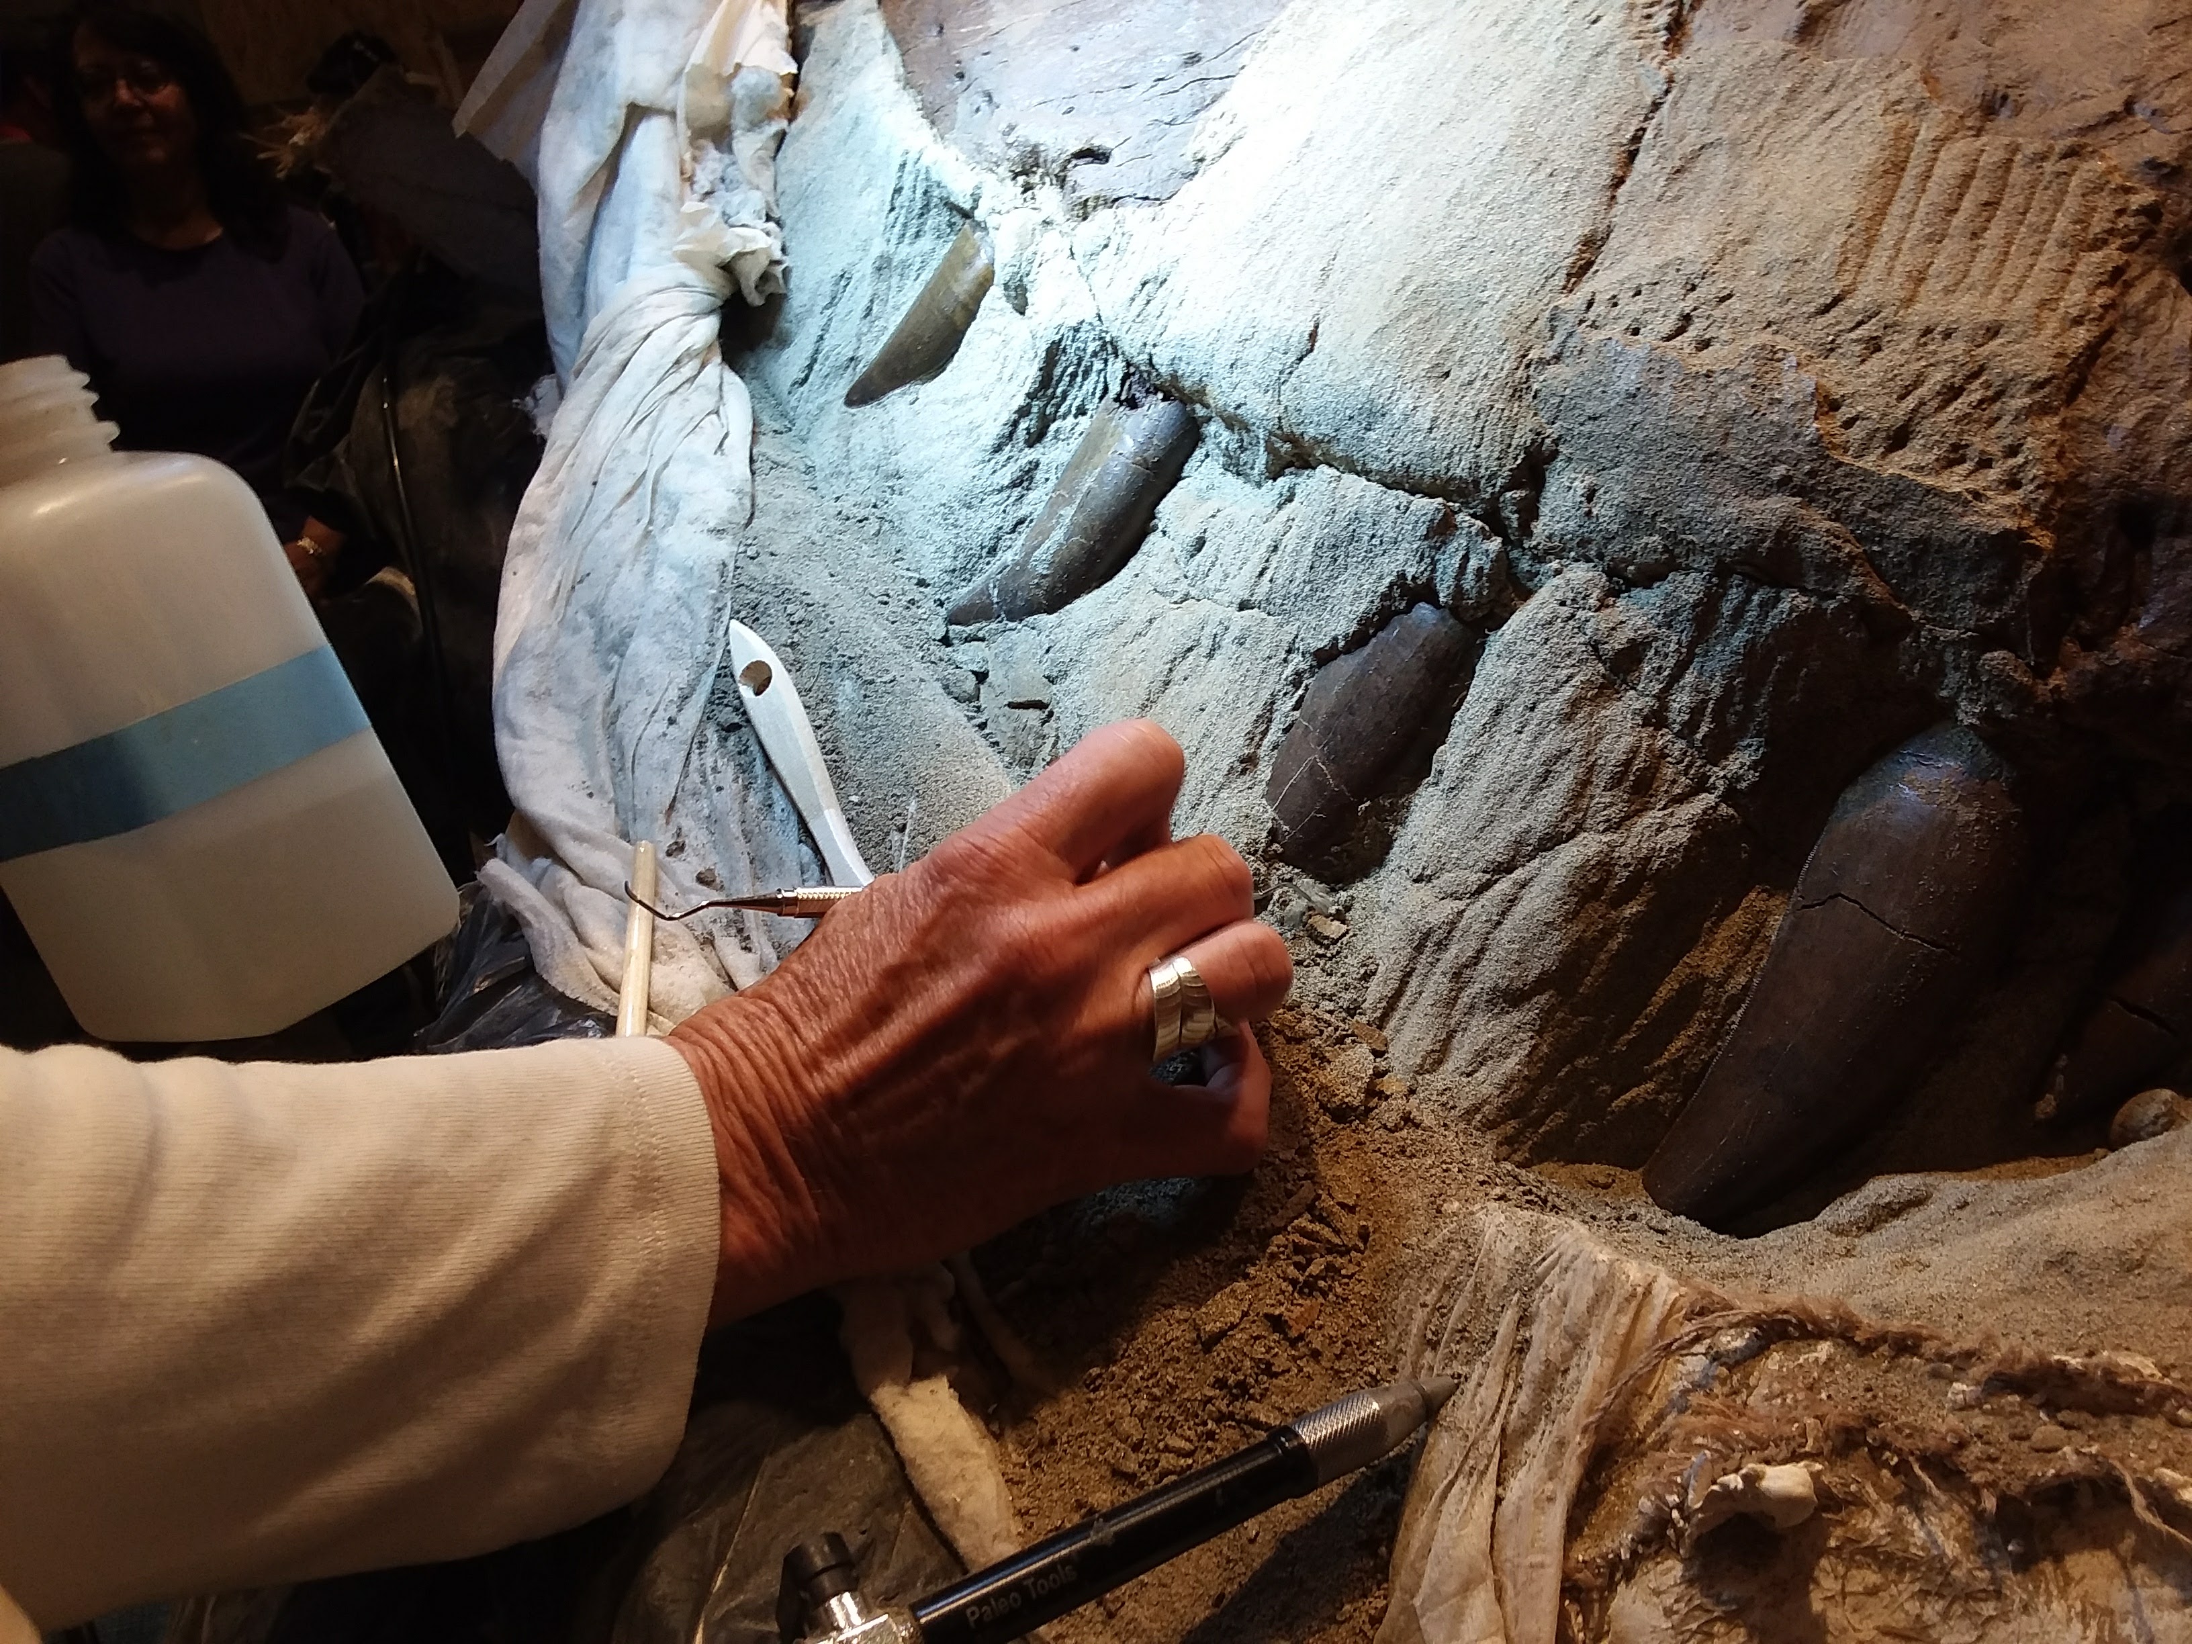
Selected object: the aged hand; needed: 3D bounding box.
[{"bbox_3d":[-0.024,0.049,0.408,0.150,0.100,0.080,-25,-7,-10],"label":"aged hand"}]

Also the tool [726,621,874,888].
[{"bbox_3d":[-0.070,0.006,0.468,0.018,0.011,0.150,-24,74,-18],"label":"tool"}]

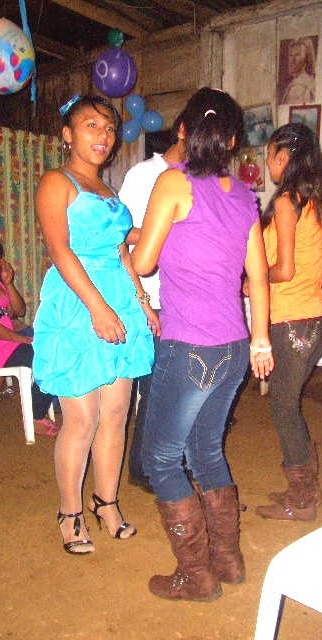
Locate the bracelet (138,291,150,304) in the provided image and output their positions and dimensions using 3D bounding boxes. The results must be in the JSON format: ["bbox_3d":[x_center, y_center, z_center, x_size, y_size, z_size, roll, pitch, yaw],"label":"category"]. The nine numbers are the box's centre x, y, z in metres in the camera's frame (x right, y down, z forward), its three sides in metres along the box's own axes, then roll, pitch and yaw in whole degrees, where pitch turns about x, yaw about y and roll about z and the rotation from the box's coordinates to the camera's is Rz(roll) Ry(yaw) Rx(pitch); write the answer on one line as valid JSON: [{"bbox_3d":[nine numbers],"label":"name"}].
[{"bbox_3d":[-0.068,-0.084,2.420,0.060,0.020,0.060,-23,3,-32],"label":"bracelet"}]

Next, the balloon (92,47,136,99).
[{"bbox_3d":[-0.252,-1.333,3.500,0.250,0.270,0.250,-2,9,0],"label":"balloon"}]

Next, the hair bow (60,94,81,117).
[{"bbox_3d":[-0.308,-0.729,2.200,0.095,0.036,0.030,-39,18,11],"label":"hair bow"}]

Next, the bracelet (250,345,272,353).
[{"bbox_3d":[0.309,0.088,2.010,0.064,0.018,0.052,-4,9,-15],"label":"bracelet"}]

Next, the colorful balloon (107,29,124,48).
[{"bbox_3d":[-0.250,-1.544,3.550,0.090,0.110,0.090,-2,9,0],"label":"colorful balloon"}]

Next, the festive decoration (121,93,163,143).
[{"bbox_3d":[-0.130,-1.424,4.550,0.300,0.350,0.190,3,10,28],"label":"festive decoration"}]

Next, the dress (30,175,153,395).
[{"bbox_3d":[-0.243,-0.124,2.330,0.370,0.780,0.440,6,13,41],"label":"dress"}]

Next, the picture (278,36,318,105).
[{"bbox_3d":[0.863,-1.570,4.080,0.243,0.390,0.010,6,12,28],"label":"picture"}]

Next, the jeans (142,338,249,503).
[{"bbox_3d":[0.108,0.303,2.030,0.350,0.550,0.310,-9,12,-37],"label":"jeans"}]

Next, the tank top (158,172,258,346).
[{"bbox_3d":[0.142,-0.190,1.940,0.320,0.540,0.220,-7,10,-30],"label":"tank top"}]

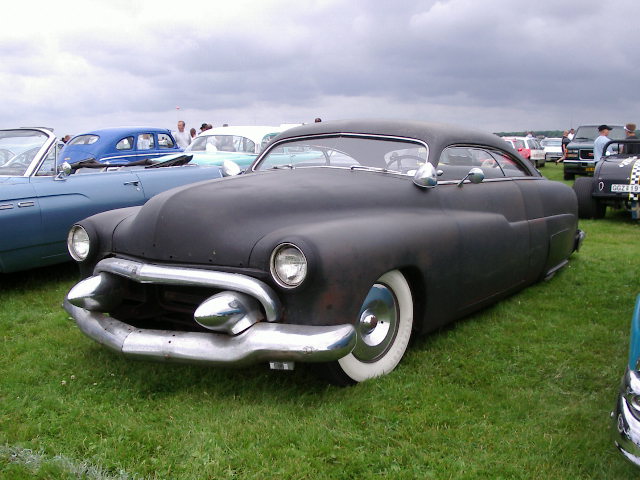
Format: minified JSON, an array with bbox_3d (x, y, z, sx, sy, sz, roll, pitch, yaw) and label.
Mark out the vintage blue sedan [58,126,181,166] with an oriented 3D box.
[{"bbox_3d":[-4.263,-2.093,17.880,1.750,1.620,4.700,5,10,32],"label":"vintage blue sedan"}]

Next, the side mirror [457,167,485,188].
[{"bbox_3d":[0.949,-0.394,4.430,0.140,0.135,0.120,5,10,32],"label":"side mirror"}]

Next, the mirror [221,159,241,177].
[{"bbox_3d":[-0.624,-0.509,4.930,0.155,0.150,0.160,5,10,32],"label":"mirror"}]

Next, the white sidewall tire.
[{"bbox_3d":[0.218,0.407,3.637,0.670,0.670,0.190,-8,11,-44],"label":"white sidewall tire"}]

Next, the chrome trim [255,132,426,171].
[{"bbox_3d":[0.127,-0.583,4.728,1.400,0.280,0.300,5,10,32],"label":"chrome trim"}]

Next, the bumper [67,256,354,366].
[{"bbox_3d":[-0.758,0.279,3.441,1.850,0.420,0.580,5,10,32],"label":"bumper"}]

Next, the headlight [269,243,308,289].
[{"bbox_3d":[-0.119,0.111,3.120,0.205,0.205,0.100,5,10,32],"label":"headlight"}]

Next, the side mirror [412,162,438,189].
[{"bbox_3d":[0.626,-0.383,4.170,0.155,0.155,0.160,5,10,32],"label":"side mirror"}]

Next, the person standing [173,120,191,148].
[{"bbox_3d":[-3.599,-2.232,18.366,0.500,1.750,0.320,4,9,26],"label":"person standing"}]

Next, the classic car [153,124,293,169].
[{"bbox_3d":[-1.761,-1.792,15.905,1.850,1.555,5.000,5,10,32],"label":"classic car"}]

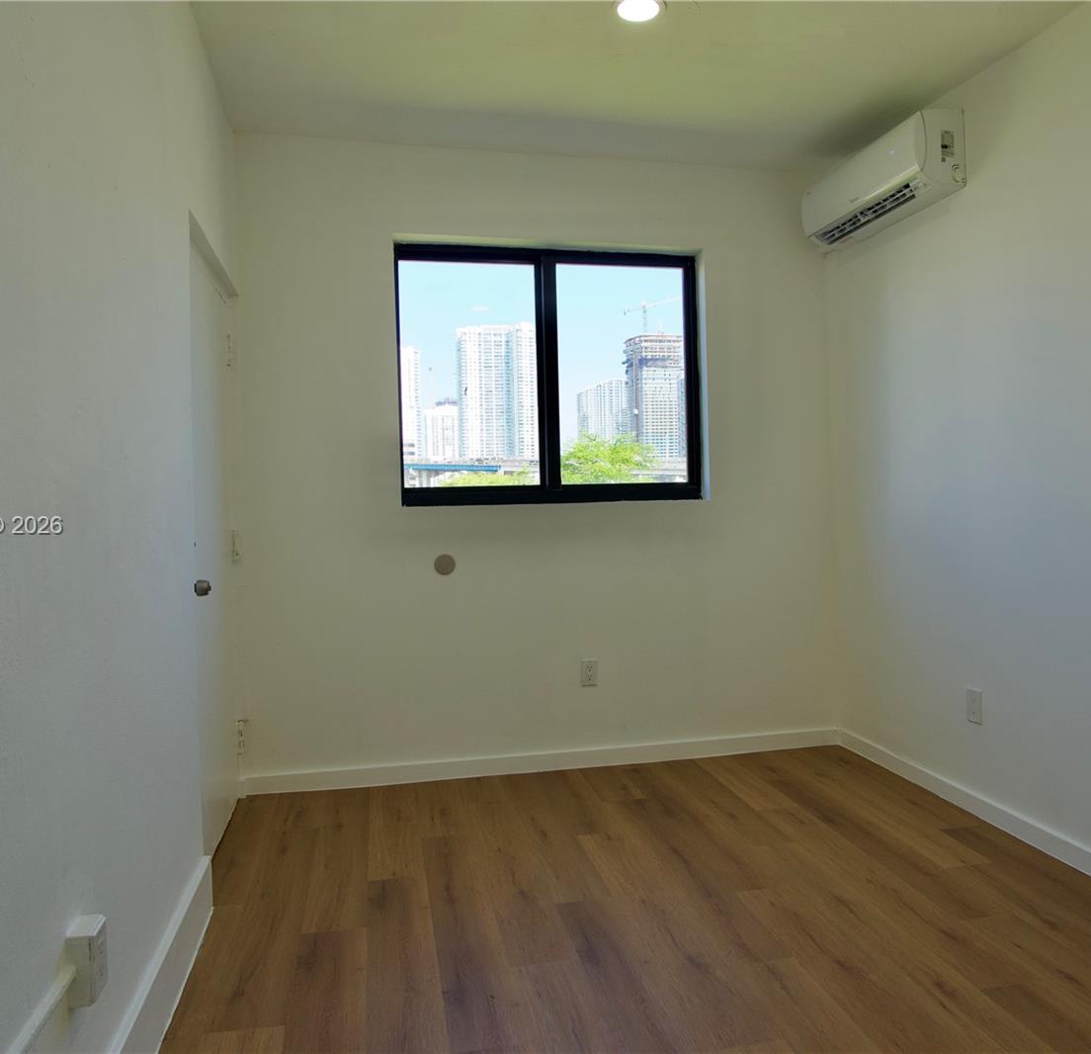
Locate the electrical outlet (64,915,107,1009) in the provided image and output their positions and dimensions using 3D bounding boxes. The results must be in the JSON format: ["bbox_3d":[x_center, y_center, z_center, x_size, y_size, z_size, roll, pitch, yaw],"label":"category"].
[{"bbox_3d":[-0.779,0.735,1.341,0.050,0.114,0.072,-1,1,-12],"label":"electrical outlet"}]

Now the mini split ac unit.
[{"bbox_3d":[1.343,-1.376,3.224,0.205,0.290,0.790,-1,1,-12],"label":"mini split ac unit"}]

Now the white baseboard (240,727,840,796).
[{"bbox_3d":[0.069,1.033,3.521,2.681,0.083,0.016,-1,1,-10],"label":"white baseboard"}]

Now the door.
[{"bbox_3d":[-1.201,0.110,2.800,0.045,2.030,0.830,-1,1,-12],"label":"door"}]

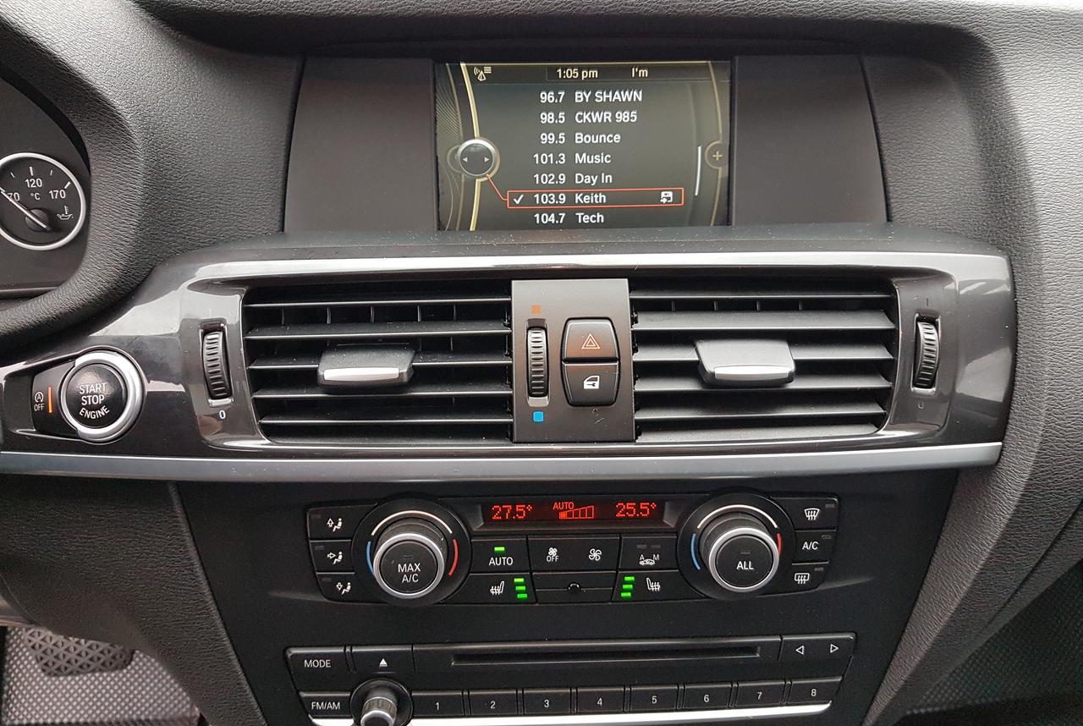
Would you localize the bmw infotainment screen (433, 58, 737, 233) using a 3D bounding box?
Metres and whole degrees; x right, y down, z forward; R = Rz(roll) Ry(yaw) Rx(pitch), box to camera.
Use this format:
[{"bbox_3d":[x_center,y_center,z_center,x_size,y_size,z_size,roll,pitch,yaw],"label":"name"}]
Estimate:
[{"bbox_3d":[0.020,-0.106,0.396,0.144,0.082,0.015,-1,3,-2],"label":"bmw infotainment screen"}]

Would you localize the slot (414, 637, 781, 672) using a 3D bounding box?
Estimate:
[{"bbox_3d":[0.023,0.123,0.344,0.154,0.013,0.010,-1,15,-2],"label":"slot"}]

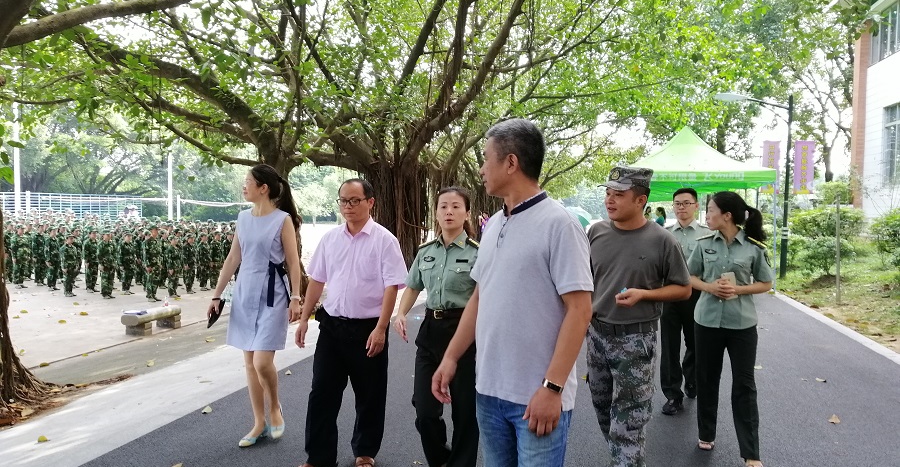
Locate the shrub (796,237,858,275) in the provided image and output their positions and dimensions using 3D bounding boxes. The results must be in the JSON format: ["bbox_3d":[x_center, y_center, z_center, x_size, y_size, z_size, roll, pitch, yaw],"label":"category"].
[{"bbox_3d":[8.080,0.470,14.500,1.350,0.880,1.250,1,2,15],"label":"shrub"}]

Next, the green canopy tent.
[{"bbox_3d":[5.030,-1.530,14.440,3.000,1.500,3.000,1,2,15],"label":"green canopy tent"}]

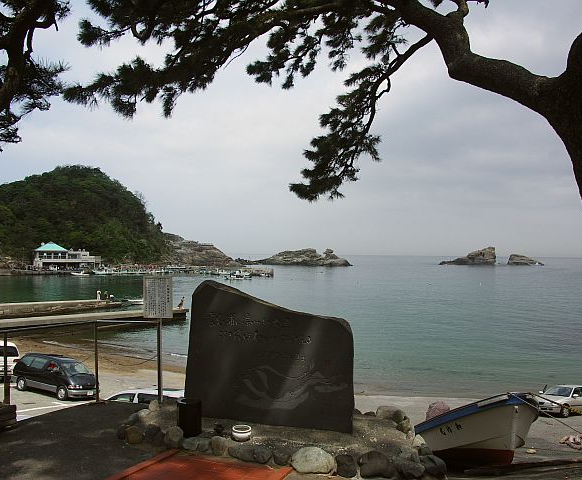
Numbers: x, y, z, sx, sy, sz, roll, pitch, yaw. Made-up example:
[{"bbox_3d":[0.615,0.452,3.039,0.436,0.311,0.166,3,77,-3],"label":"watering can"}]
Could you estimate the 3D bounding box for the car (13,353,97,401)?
[{"bbox_3d":[-11.220,6.400,24.750,4.700,1.780,1.700,0,-2,28],"label":"car"}]

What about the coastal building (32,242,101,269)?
[{"bbox_3d":[-77.000,5.800,178.000,20.000,9.500,11.000,2,-2,-30],"label":"coastal building"}]

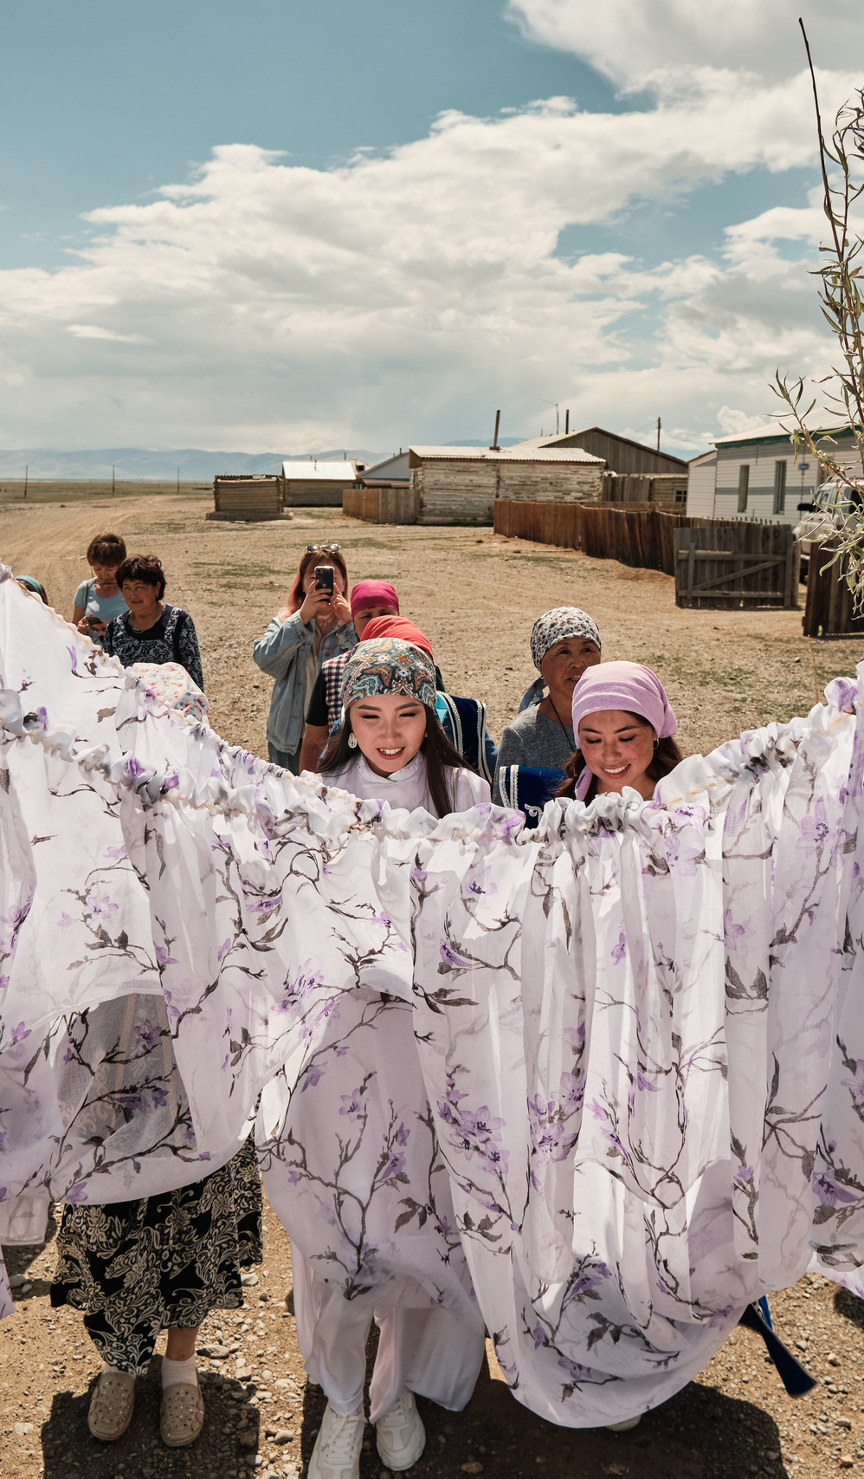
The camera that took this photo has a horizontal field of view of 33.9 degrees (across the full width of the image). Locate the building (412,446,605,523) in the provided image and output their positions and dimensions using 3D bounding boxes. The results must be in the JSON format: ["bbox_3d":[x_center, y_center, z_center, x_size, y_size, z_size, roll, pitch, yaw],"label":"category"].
[{"bbox_3d":[3.667,-12.690,71.114,9.352,3.750,4.300,-1,10,-8],"label":"building"}]

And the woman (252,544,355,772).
[{"bbox_3d":[-0.560,-0.002,6.198,0.470,1.650,0.450,-1,10,-11],"label":"woman"}]

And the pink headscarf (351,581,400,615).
[{"bbox_3d":[-0.206,-0.495,5.100,0.170,0.180,0.210,0,10,-2],"label":"pink headscarf"}]

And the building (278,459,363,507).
[{"bbox_3d":[-9.904,-22.244,123.086,5.773,3.900,4.800,-1,10,-9],"label":"building"}]

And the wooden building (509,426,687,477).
[{"bbox_3d":[7.705,-14.725,78.559,9.751,5.200,10.000,-1,10,-9],"label":"wooden building"}]

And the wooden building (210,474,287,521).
[{"bbox_3d":[-10.027,-13.256,77.314,4.063,2.400,3.500,-1,10,-7],"label":"wooden building"}]

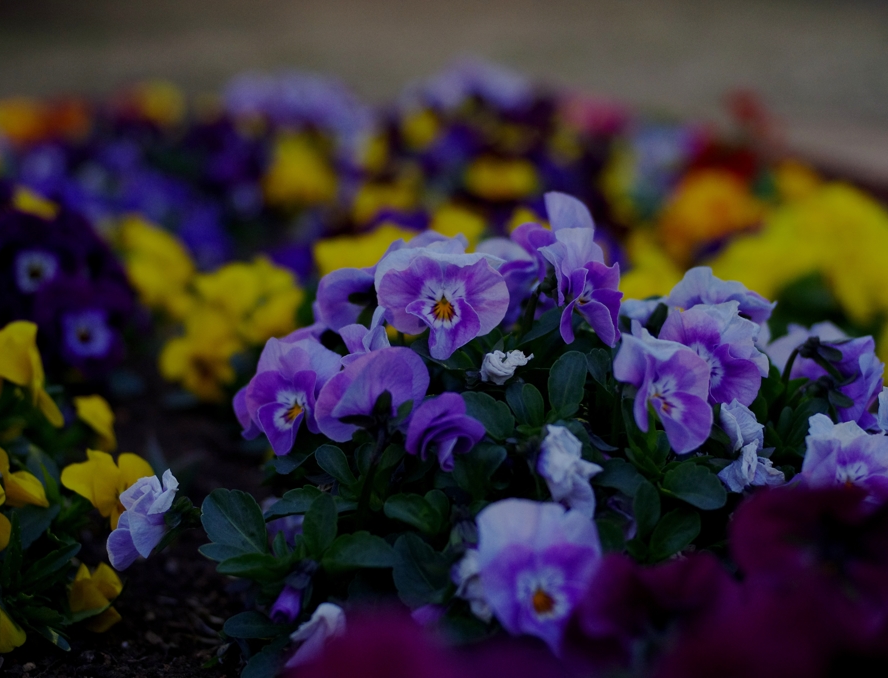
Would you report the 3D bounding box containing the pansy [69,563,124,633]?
[{"bbox_3d":[-0.120,0.090,0.590,0.018,0.023,0.016,-2,6,-23],"label":"pansy"}]

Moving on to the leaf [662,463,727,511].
[{"bbox_3d":[0.092,0.054,0.625,0.025,0.008,0.020,6,56,4],"label":"leaf"}]

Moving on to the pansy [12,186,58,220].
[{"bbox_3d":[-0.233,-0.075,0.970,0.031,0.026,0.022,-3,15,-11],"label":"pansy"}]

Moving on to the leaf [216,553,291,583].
[{"bbox_3d":[-0.064,0.076,0.570,0.025,0.007,0.014,-5,24,-11],"label":"leaf"}]

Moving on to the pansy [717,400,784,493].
[{"bbox_3d":[0.114,0.040,0.635,0.026,0.035,0.024,-2,15,-8],"label":"pansy"}]

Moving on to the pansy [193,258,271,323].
[{"bbox_3d":[-0.120,-0.027,0.960,0.044,0.037,0.026,-2,17,-6],"label":"pansy"}]

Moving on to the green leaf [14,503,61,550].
[{"bbox_3d":[-0.143,0.066,0.600,0.017,0.017,0.010,0,17,0],"label":"green leaf"}]

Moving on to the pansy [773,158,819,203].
[{"bbox_3d":[0.291,-0.130,1.400,0.040,0.040,0.022,0,15,0],"label":"pansy"}]

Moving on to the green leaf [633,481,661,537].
[{"bbox_3d":[0.077,0.064,0.645,0.011,0.021,0.007,1,6,6],"label":"green leaf"}]

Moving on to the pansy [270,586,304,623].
[{"bbox_3d":[-0.054,0.091,0.580,0.011,0.013,0.012,8,18,24],"label":"pansy"}]

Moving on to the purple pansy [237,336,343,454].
[{"bbox_3d":[-0.055,0.020,0.605,0.041,0.043,0.022,6,16,21],"label":"purple pansy"}]

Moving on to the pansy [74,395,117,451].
[{"bbox_3d":[-0.158,0.038,0.770,0.021,0.032,0.026,15,21,43],"label":"pansy"}]

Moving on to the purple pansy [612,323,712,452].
[{"bbox_3d":[0.087,0.020,0.680,0.040,0.051,0.024,-3,17,-11],"label":"purple pansy"}]

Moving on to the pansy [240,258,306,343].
[{"bbox_3d":[-0.100,-0.022,0.990,0.041,0.048,0.026,-2,15,-8],"label":"pansy"}]

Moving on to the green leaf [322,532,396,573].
[{"bbox_3d":[-0.028,0.070,0.558,0.025,0.014,0.013,0,15,0],"label":"green leaf"}]

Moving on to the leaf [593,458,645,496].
[{"bbox_3d":[0.059,0.047,0.580,0.018,0.007,0.014,13,31,11],"label":"leaf"}]

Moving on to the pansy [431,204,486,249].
[{"bbox_3d":[0.009,-0.066,1.020,0.036,0.033,0.022,0,17,0],"label":"pansy"}]

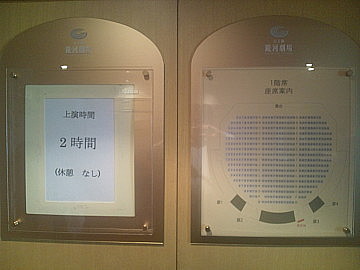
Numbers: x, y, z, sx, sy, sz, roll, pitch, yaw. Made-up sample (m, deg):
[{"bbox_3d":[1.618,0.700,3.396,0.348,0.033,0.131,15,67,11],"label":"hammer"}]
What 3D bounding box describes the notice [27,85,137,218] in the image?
[{"bbox_3d":[-0.309,0.047,0.905,0.343,0.407,0.014,0,1,3],"label":"notice"}]

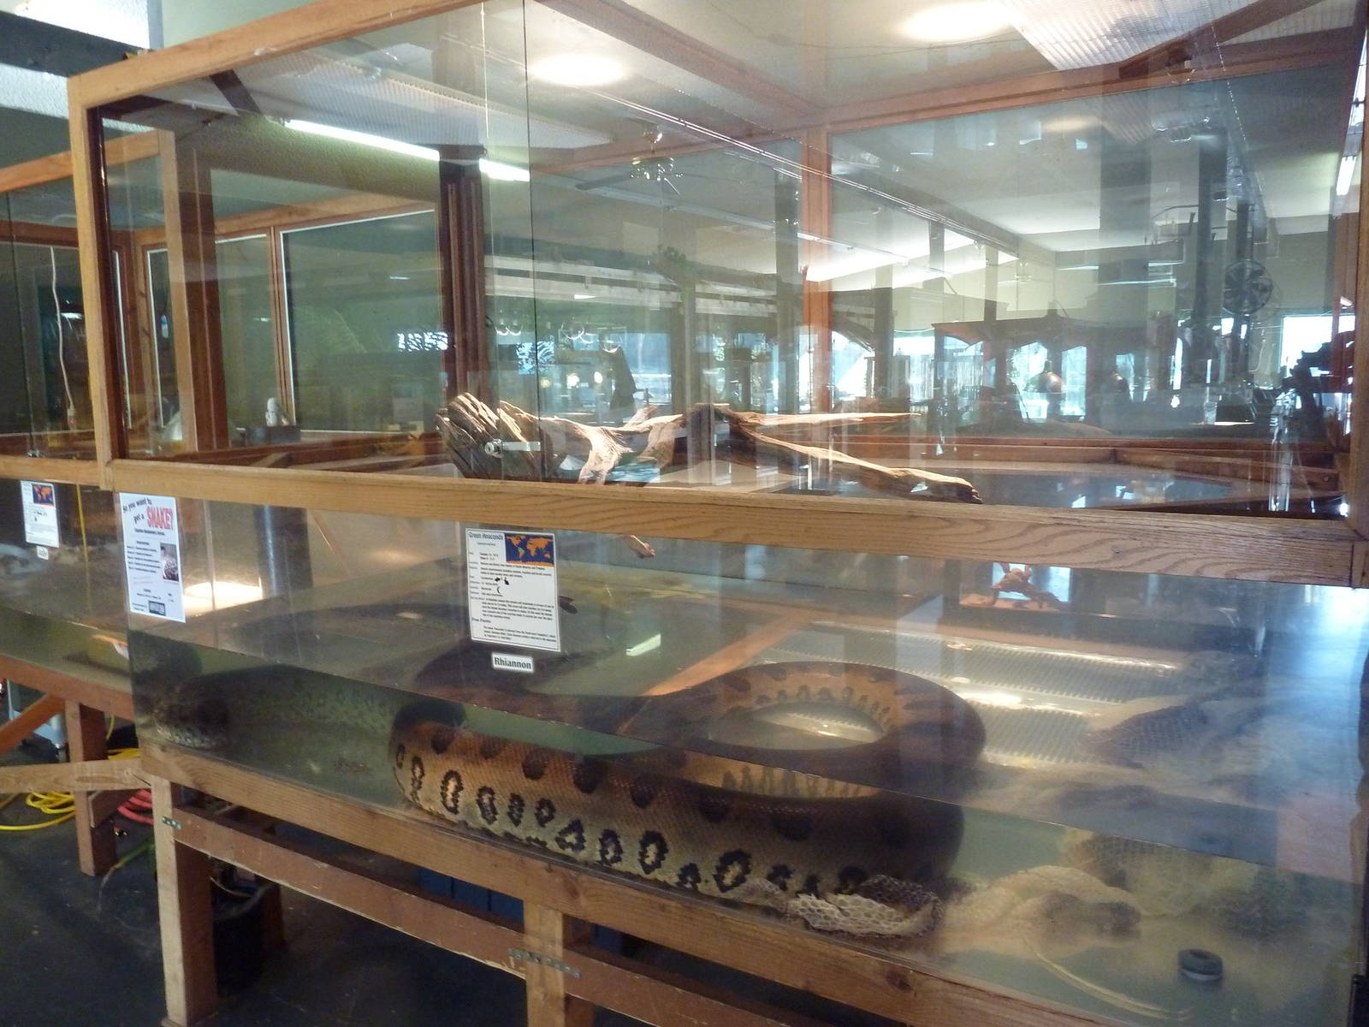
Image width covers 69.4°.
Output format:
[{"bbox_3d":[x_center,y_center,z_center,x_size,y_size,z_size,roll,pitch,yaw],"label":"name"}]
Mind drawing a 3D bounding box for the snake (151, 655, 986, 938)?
[{"bbox_3d":[-0.275,0.450,2.158,1.880,0.225,0.680,4,8,31],"label":"snake"}]

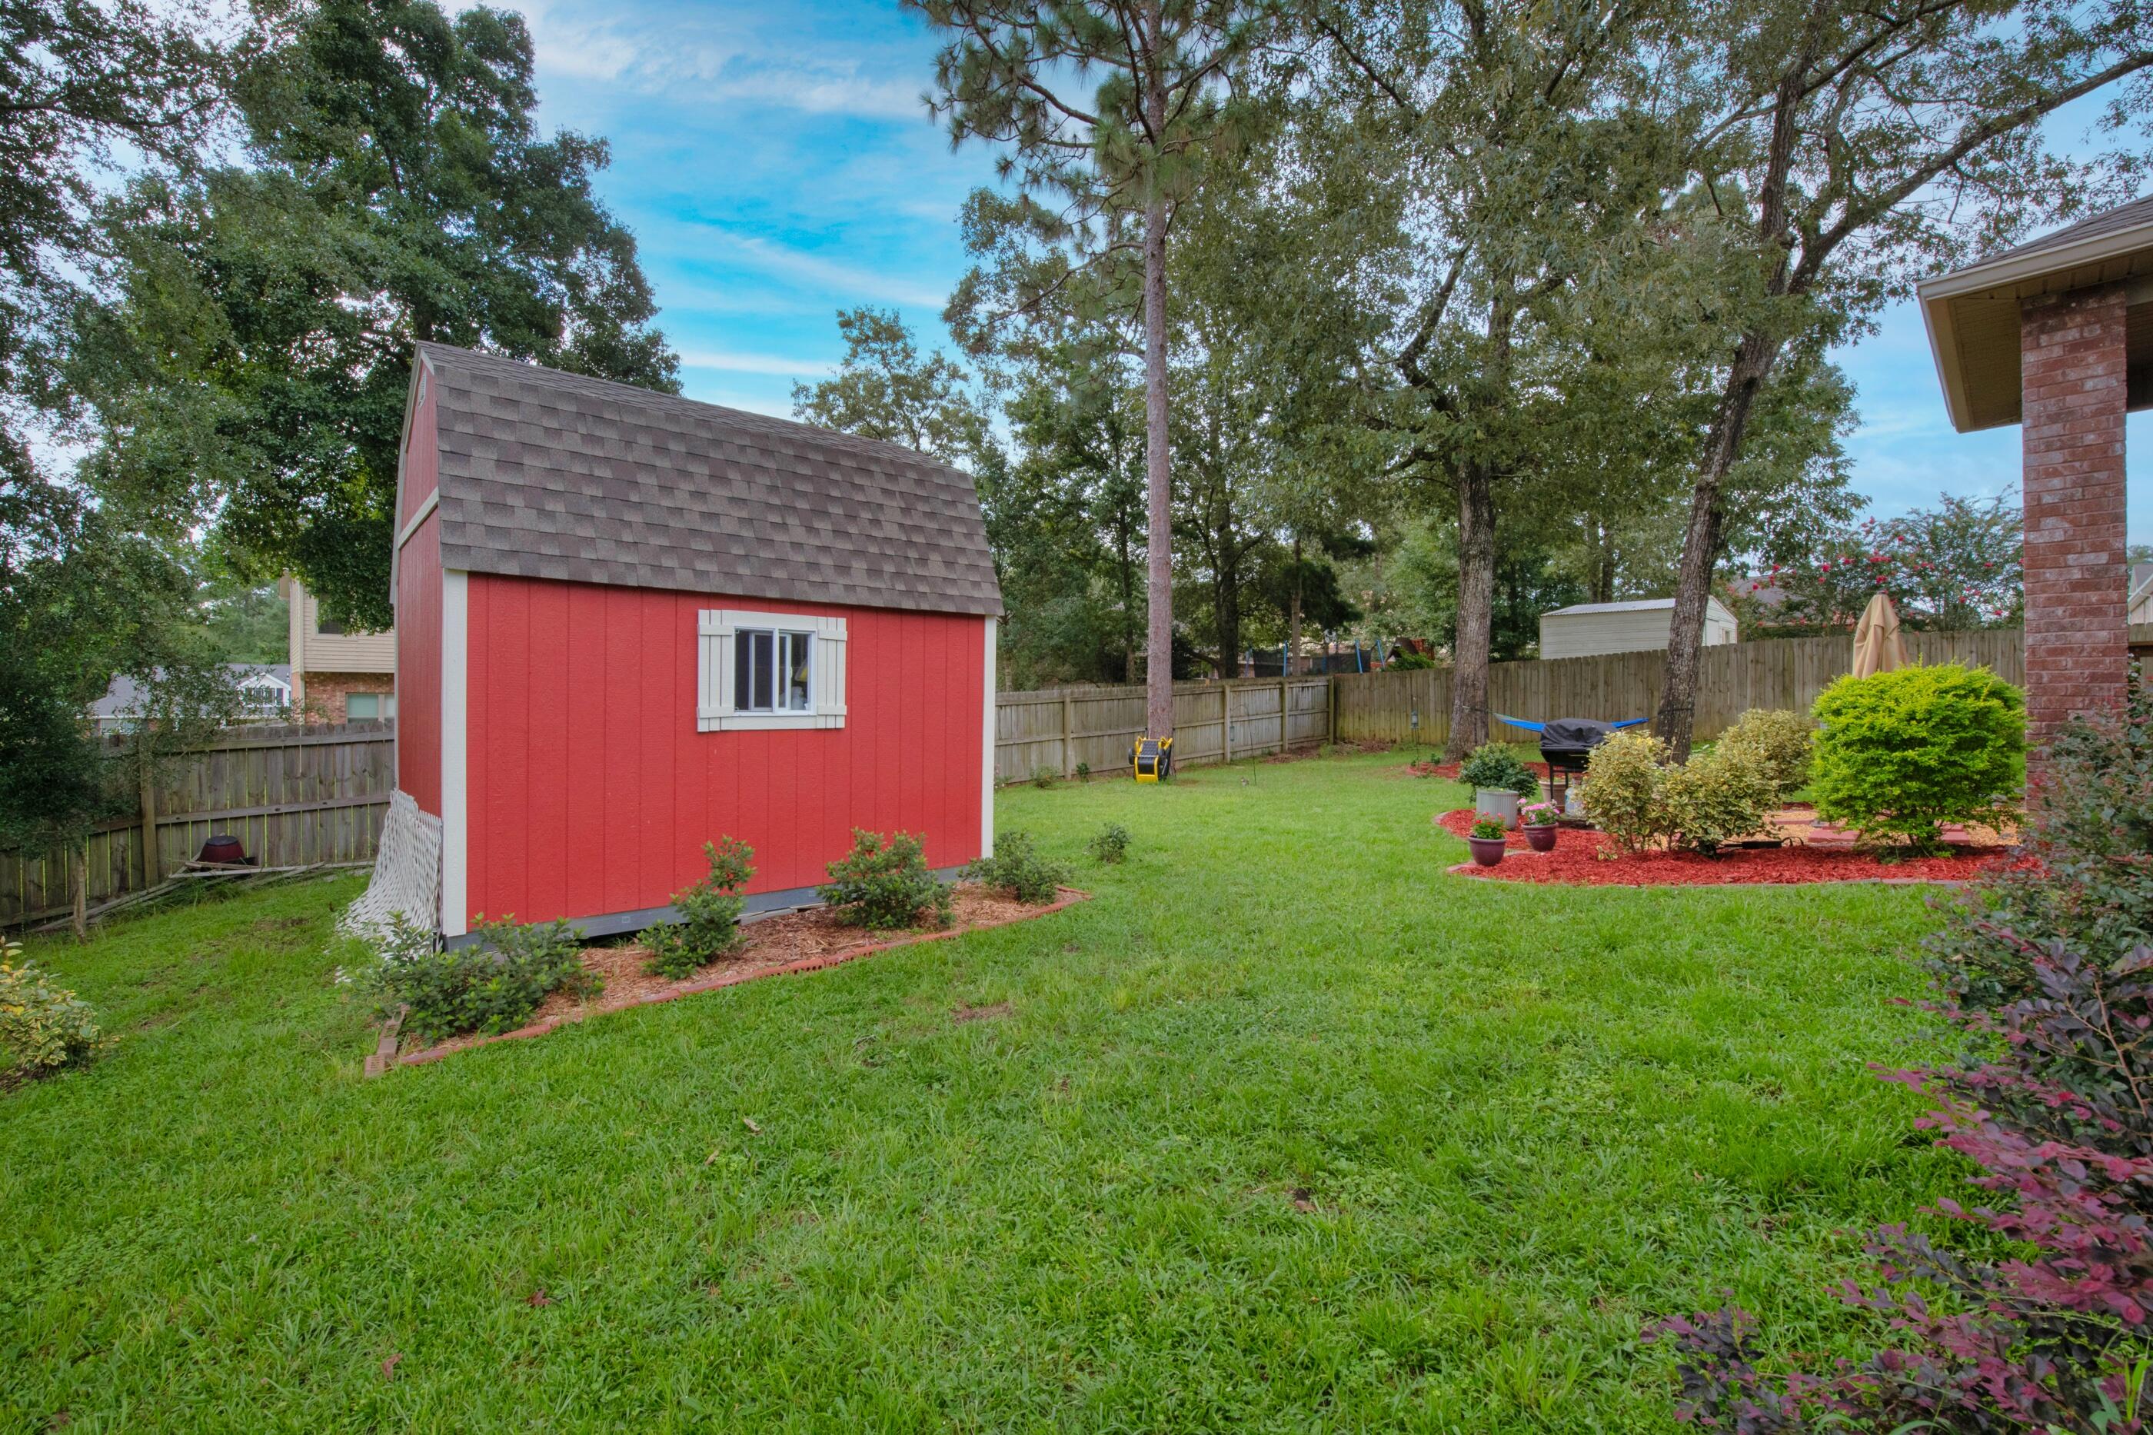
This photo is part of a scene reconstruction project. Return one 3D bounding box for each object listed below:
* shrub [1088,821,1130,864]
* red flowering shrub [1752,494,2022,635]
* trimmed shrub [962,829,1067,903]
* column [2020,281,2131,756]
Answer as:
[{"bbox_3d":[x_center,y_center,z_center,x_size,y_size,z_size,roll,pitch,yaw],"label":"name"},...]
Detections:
[{"bbox_3d":[0.286,1.090,7.300,0.380,0.370,0.360,0,1,0],"label":"shrub"},{"bbox_3d":[17.500,-2.300,18.100,4.500,4.900,4.000,0,0,44],"label":"red flowering shrub"},{"bbox_3d":[-0.450,1.090,6.220,0.780,0.510,0.720,0,0,-4],"label":"trimmed shrub"},{"bbox_3d":[5.880,-0.840,4.930,0.430,3.200,0.430,0,1,-42],"label":"column"}]

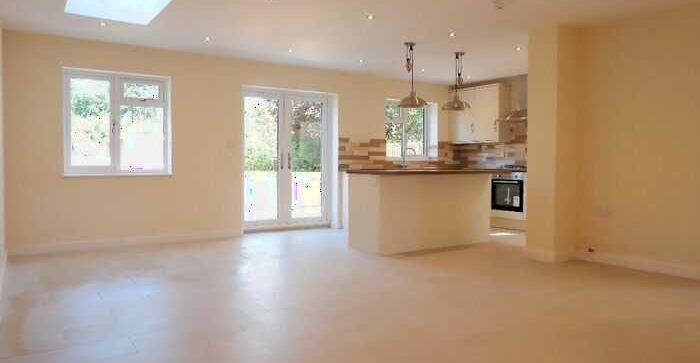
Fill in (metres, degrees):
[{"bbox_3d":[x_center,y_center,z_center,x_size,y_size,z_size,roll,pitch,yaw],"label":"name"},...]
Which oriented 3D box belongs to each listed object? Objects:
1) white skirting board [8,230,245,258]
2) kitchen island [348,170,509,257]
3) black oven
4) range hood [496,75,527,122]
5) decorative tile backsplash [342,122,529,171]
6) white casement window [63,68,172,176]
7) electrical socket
[{"bbox_3d":[-2.634,0.756,5.856,2.694,0.085,0.023,-1,2,-33],"label":"white skirting board"},{"bbox_3d":[1.026,0.329,5.910,2.137,0.916,0.729,-1,2,-33],"label":"kitchen island"},{"bbox_3d":[2.650,0.146,7.373,0.552,0.616,0.601,-1,2,-33],"label":"black oven"},{"bbox_3d":[2.715,-1.344,7.362,0.492,0.768,0.611,-1,2,-33],"label":"range hood"},{"bbox_3d":[1.412,-0.564,7.402,2.669,0.788,1.756,-1,2,-33],"label":"decorative tile backsplash"},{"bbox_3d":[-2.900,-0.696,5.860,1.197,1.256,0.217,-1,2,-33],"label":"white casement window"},{"bbox_3d":[2.514,0.298,4.637,0.015,0.094,0.146,-1,2,-33],"label":"electrical socket"}]

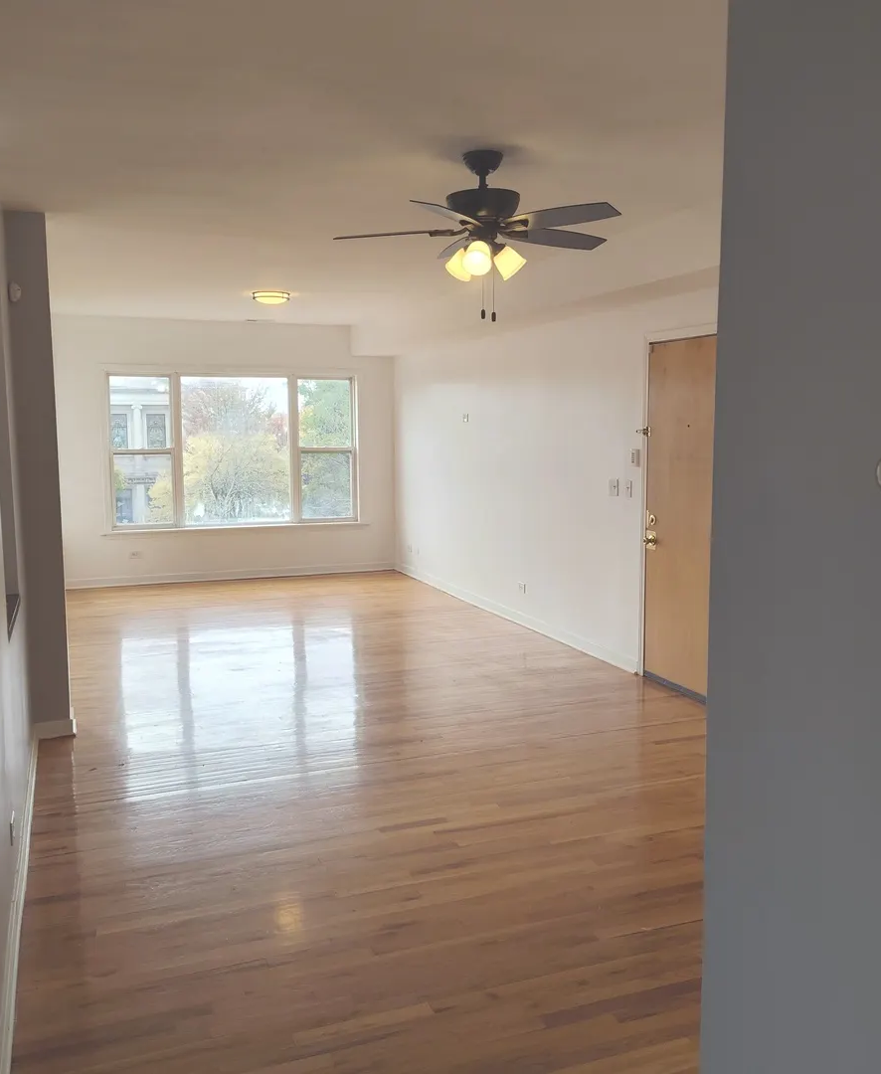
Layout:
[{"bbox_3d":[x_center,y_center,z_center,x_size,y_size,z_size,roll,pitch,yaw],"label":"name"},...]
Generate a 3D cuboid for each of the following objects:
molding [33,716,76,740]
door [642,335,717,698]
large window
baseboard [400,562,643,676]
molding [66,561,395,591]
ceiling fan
[{"bbox_3d":[-2.054,1.025,5.096,0.190,0.100,0.025,-3,7,-21],"label":"molding"},{"bbox_3d":[1.515,-0.133,5.773,0.050,2.130,0.860,-3,7,-21],"label":"door"},{"bbox_3d":[-2.214,-0.938,10.455,2.705,1.652,0.120,-3,7,-21],"label":"large window"},{"bbox_3d":[0.380,0.603,8.767,0.020,0.100,5.249,-3,7,-21],"label":"baseboard"},{"bbox_3d":[-2.251,0.417,10.549,3.661,0.100,0.020,-3,7,-21],"label":"molding"},{"bbox_3d":[0.184,-1.386,4.127,1.300,0.543,1.300,-3,7,-21],"label":"ceiling fan"}]

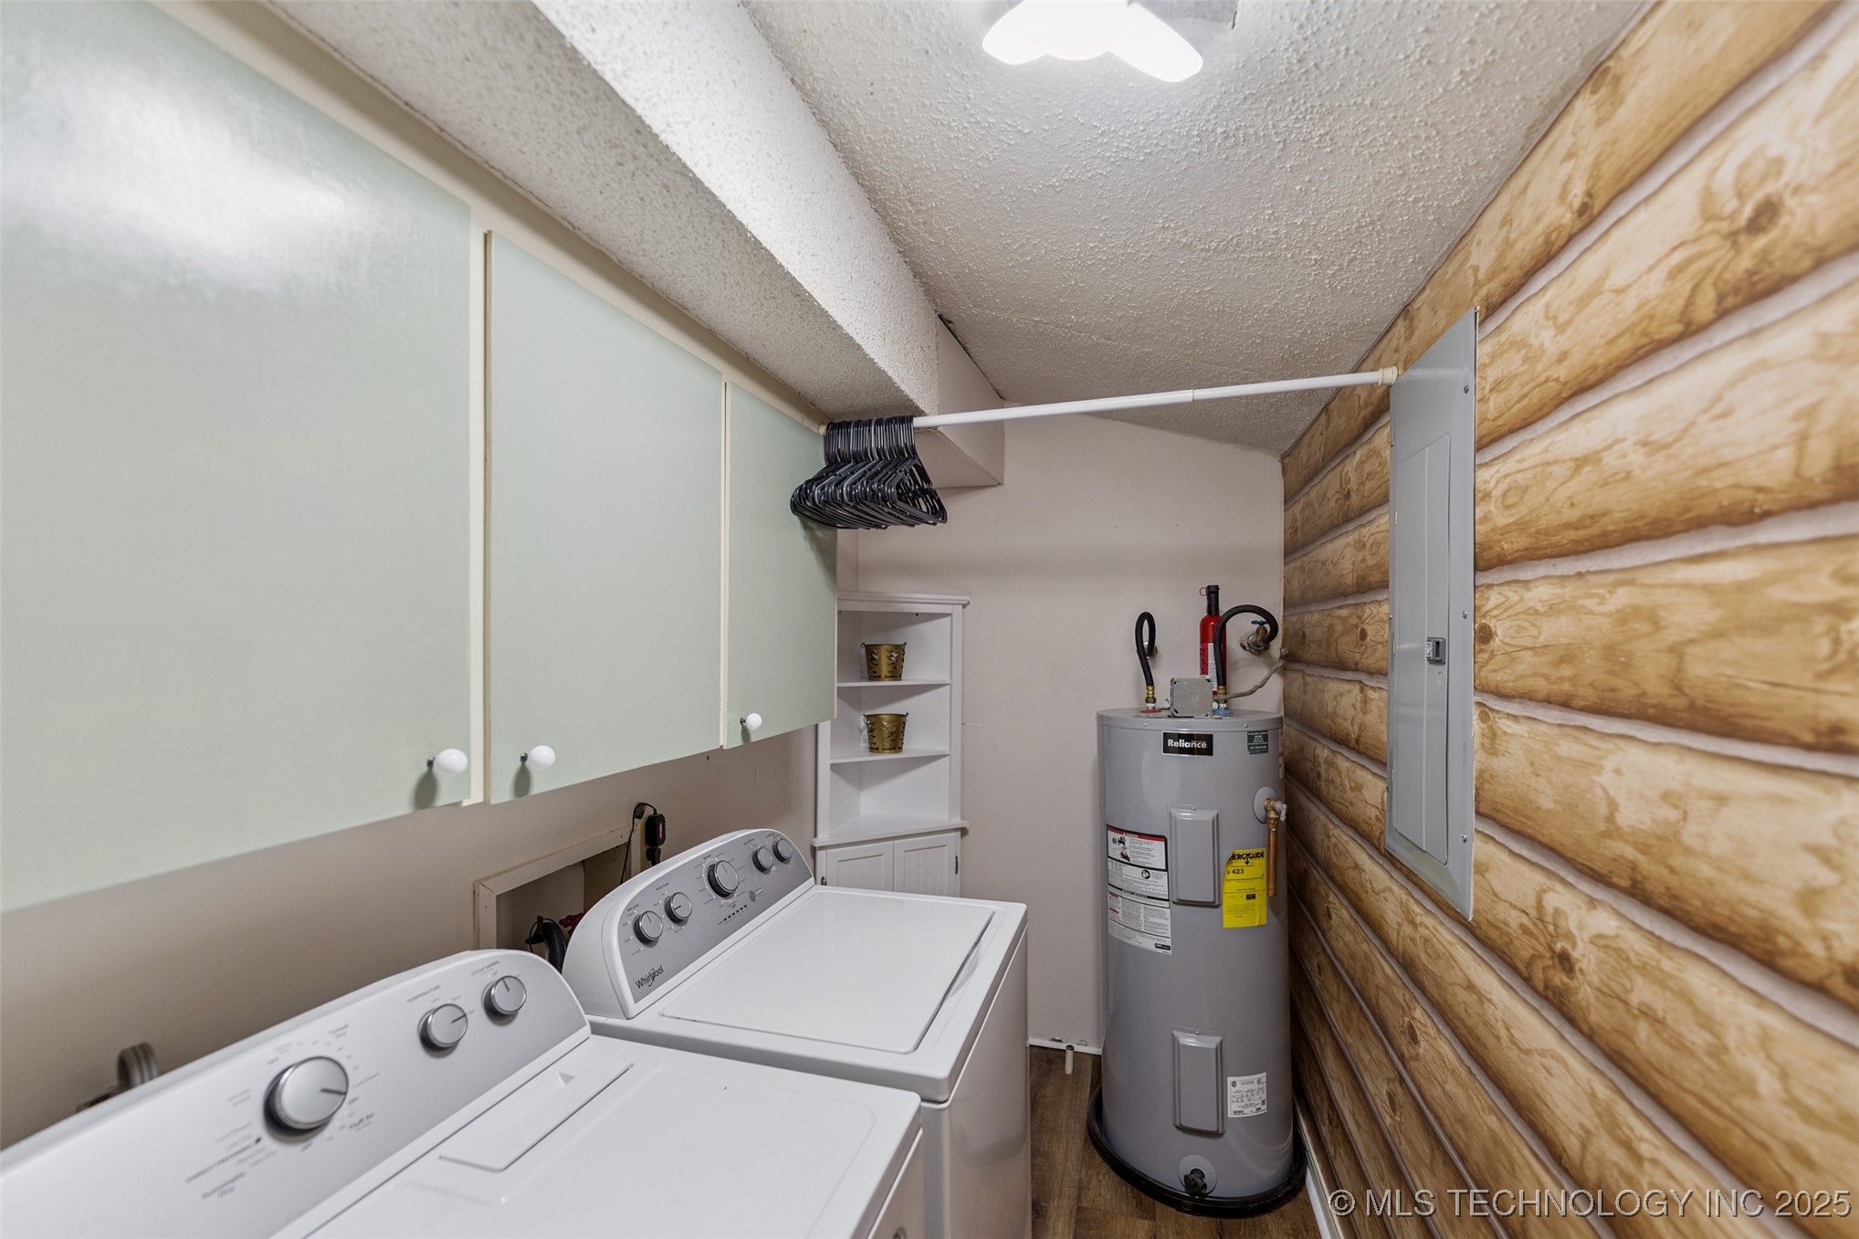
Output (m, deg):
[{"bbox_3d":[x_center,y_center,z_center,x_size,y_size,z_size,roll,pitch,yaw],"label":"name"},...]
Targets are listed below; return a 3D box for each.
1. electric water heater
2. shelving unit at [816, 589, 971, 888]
[{"bbox_3d":[0.805,0.946,2.232,0.580,1.285,0.580,0,-1,12],"label":"electric water heater"},{"bbox_3d":[-0.193,0.752,2.815,0.610,1.690,0.320,0,-1,-25],"label":"shelving unit"}]

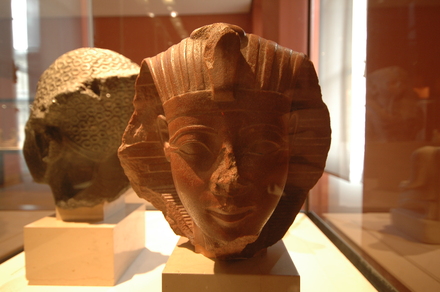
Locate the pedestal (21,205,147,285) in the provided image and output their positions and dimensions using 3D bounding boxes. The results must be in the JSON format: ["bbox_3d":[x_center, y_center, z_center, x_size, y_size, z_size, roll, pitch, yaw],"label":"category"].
[{"bbox_3d":[-0.220,0.163,0.447,0.135,0.086,0.133,0,2,2],"label":"pedestal"}]

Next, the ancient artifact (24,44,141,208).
[{"bbox_3d":[-0.220,-0.034,0.442,0.223,0.256,0.182,0,2,2],"label":"ancient artifact"}]

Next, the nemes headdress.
[{"bbox_3d":[0.003,-0.010,0.308,0.256,0.253,0.189,0,2,2],"label":"nemes headdress"}]

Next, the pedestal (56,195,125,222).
[{"bbox_3d":[-0.222,0.105,0.449,0.077,0.030,0.078,0,2,2],"label":"pedestal"}]

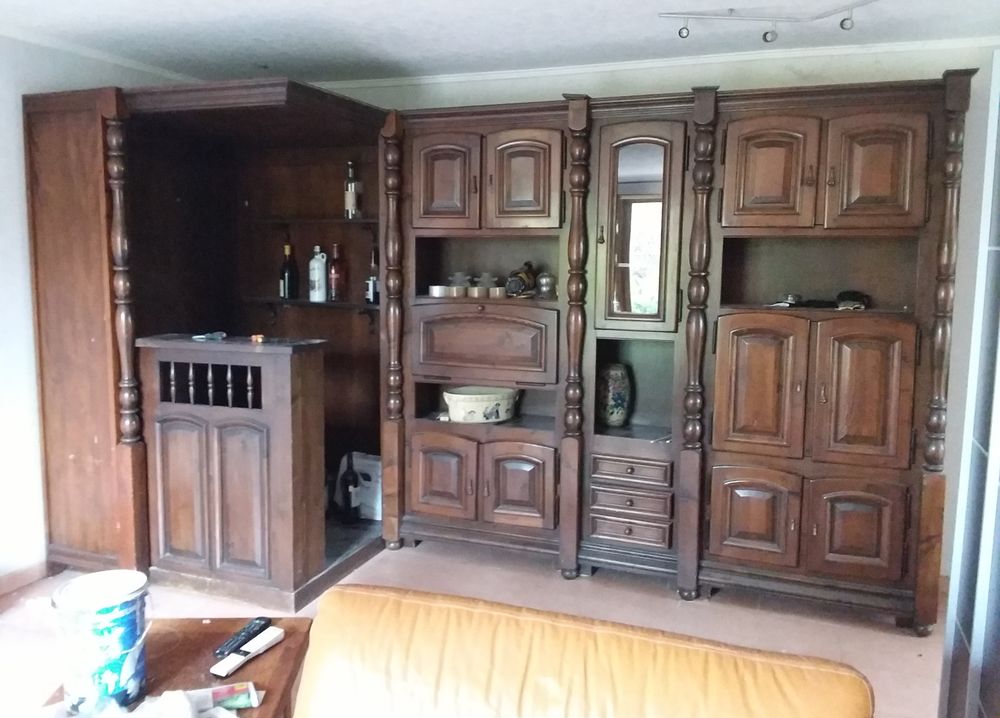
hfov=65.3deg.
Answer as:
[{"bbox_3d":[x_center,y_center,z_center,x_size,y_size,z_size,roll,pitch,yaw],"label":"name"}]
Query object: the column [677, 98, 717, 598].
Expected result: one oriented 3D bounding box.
[{"bbox_3d":[0.856,-0.019,3.377,0.104,2.219,0.104,3,8,21],"label":"column"}]

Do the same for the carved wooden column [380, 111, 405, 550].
[{"bbox_3d":[-0.539,-0.095,3.900,0.096,2.201,0.096,3,8,21],"label":"carved wooden column"}]

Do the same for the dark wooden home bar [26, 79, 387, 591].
[{"bbox_3d":[-1.236,-0.107,3.928,1.322,2.201,1.235,3,8,21],"label":"dark wooden home bar"}]

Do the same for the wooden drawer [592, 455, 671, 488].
[{"bbox_3d":[0.649,0.493,3.704,0.382,0.109,0.304,3,8,21],"label":"wooden drawer"}]

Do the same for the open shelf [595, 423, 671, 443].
[{"bbox_3d":[0.656,0.352,3.707,0.358,0.026,0.296,3,8,21],"label":"open shelf"}]

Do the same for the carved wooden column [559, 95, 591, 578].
[{"bbox_3d":[0.344,-0.050,3.570,0.104,2.219,0.104,3,8,21],"label":"carved wooden column"}]

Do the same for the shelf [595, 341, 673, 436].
[{"bbox_3d":[0.659,0.121,3.677,0.358,0.446,0.296,3,8,21],"label":"shelf"}]

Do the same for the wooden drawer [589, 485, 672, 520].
[{"bbox_3d":[0.651,0.639,3.722,0.385,0.111,0.304,3,8,21],"label":"wooden drawer"}]

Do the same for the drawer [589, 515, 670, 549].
[{"bbox_3d":[0.651,0.772,3.739,0.383,0.117,0.304,3,8,21],"label":"drawer"}]

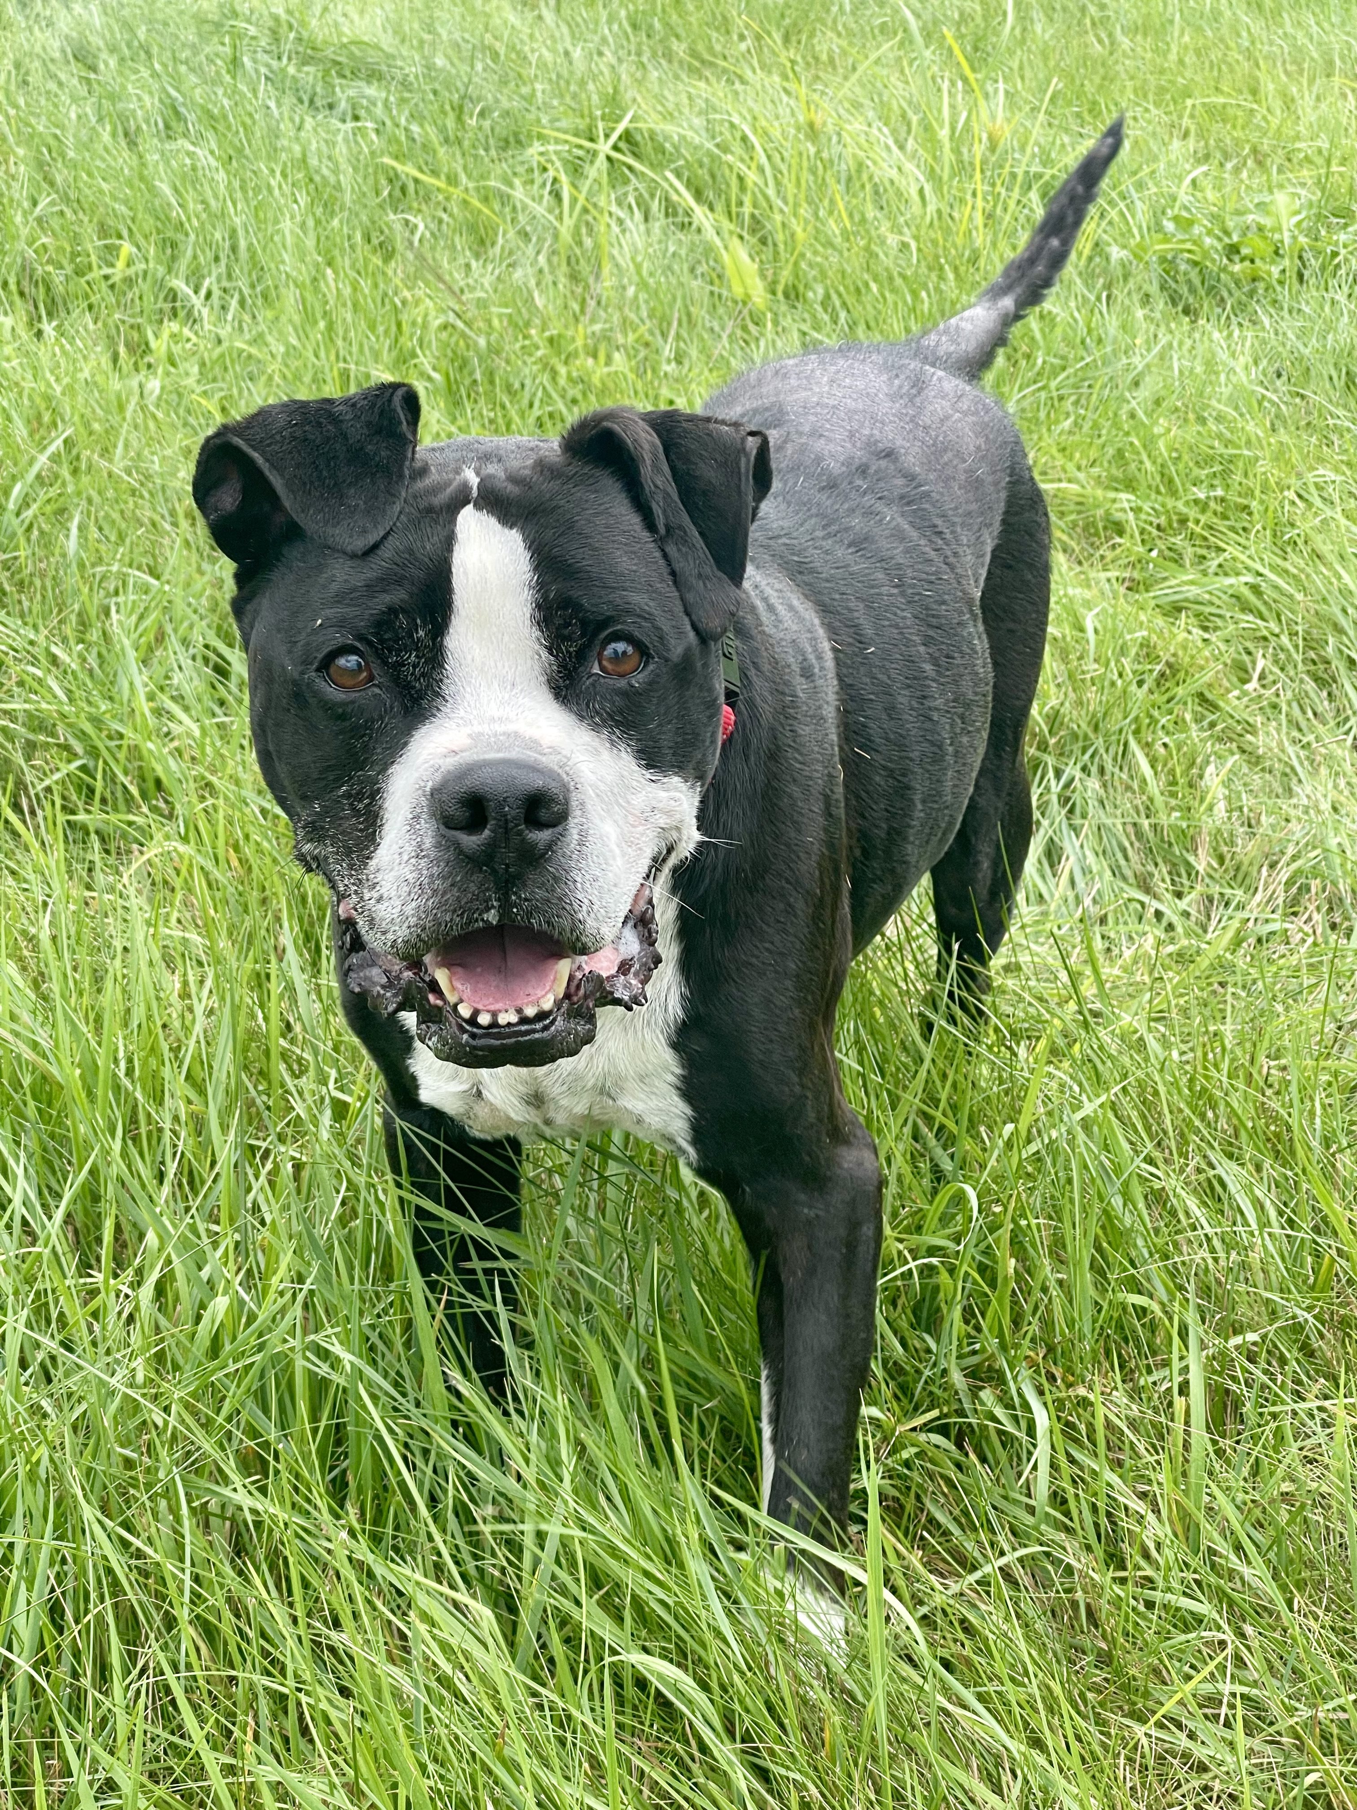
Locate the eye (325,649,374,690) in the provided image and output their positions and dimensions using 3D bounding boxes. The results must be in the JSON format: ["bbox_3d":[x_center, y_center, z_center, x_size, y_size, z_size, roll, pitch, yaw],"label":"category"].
[{"bbox_3d":[-0.113,-0.081,1.150,0.017,0.015,0.011,-3,17,-1],"label":"eye"}]

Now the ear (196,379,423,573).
[{"bbox_3d":[-0.133,-0.153,1.195,0.080,0.064,0.060,-3,17,0],"label":"ear"}]

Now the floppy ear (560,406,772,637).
[{"bbox_3d":[-0.004,-0.138,1.205,0.074,0.077,0.065,-5,17,-8],"label":"floppy ear"}]

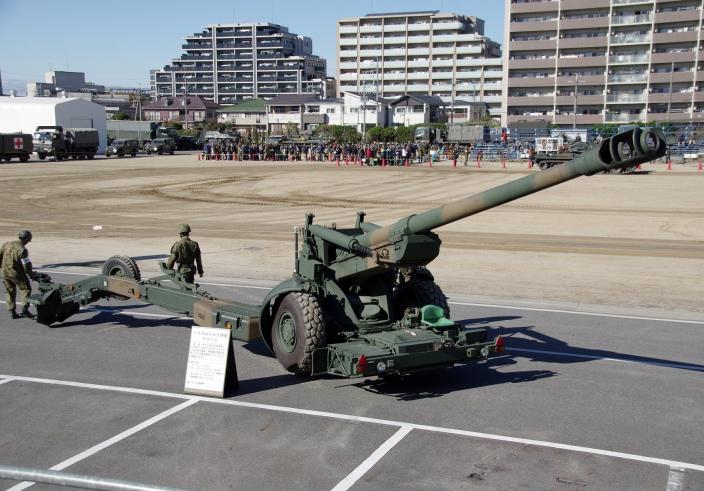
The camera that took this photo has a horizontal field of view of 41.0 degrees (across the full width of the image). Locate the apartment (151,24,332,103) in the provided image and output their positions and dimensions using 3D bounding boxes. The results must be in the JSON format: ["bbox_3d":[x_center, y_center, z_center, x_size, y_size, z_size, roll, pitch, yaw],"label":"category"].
[{"bbox_3d":[-27.410,-44.779,255.851,48.000,29.300,16.000,3,8,20],"label":"apartment"}]

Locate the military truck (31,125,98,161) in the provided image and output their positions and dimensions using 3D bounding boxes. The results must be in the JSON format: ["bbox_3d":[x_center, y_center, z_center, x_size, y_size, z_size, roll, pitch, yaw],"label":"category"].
[{"bbox_3d":[-27.295,-9.800,90.514,2.480,3.150,7.150,3,8,19],"label":"military truck"}]

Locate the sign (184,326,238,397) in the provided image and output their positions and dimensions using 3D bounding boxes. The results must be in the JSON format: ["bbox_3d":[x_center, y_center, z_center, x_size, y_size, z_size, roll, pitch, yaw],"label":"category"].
[{"bbox_3d":[-2.066,1.698,13.790,0.630,0.950,0.470,3,8,19],"label":"sign"}]

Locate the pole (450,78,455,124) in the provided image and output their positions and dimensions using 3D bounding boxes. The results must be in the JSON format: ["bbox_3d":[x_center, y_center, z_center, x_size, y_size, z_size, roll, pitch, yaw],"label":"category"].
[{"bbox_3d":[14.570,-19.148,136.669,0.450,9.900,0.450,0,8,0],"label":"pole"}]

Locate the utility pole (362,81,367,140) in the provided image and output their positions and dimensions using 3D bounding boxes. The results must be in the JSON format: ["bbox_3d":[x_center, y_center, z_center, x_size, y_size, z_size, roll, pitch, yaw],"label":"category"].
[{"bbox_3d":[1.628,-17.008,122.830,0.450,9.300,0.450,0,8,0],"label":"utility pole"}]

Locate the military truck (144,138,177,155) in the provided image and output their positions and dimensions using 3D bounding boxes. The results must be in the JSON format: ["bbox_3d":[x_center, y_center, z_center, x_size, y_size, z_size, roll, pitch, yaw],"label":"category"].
[{"bbox_3d":[-22.166,-11.725,109.423,1.770,1.970,4.140,3,8,19],"label":"military truck"}]

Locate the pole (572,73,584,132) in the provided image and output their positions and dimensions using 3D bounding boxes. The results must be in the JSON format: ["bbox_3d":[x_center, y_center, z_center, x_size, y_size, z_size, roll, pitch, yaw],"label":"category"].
[{"bbox_3d":[27.647,-16.412,115.833,1.600,9.900,0.400,2,8,10],"label":"pole"}]

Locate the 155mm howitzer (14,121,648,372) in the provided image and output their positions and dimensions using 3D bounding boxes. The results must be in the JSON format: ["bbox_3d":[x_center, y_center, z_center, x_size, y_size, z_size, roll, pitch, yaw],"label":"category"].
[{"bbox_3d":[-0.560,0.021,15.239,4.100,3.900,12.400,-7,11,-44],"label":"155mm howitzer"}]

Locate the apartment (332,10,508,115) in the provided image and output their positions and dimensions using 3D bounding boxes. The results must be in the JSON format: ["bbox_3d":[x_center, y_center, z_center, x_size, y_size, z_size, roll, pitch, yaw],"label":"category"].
[{"bbox_3d":[18.603,-42.470,235.294,42.717,29.700,14.000,3,8,18],"label":"apartment"}]

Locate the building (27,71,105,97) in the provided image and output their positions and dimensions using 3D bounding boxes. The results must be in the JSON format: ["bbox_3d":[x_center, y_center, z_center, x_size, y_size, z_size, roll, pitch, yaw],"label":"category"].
[{"bbox_3d":[-83.881,-42.443,279.328,8.000,18.500,27.000,4,9,28],"label":"building"}]

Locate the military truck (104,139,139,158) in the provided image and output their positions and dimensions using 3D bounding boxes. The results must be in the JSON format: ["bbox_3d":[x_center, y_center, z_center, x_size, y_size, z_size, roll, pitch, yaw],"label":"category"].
[{"bbox_3d":[-24.518,-10.536,100.503,1.770,1.970,4.140,3,8,19],"label":"military truck"}]

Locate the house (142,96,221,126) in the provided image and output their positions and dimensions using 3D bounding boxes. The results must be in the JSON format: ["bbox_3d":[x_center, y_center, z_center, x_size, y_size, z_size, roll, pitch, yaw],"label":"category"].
[{"bbox_3d":[-30.028,-22.316,166.524,12.000,7.500,7.800,3,8,18],"label":"house"}]

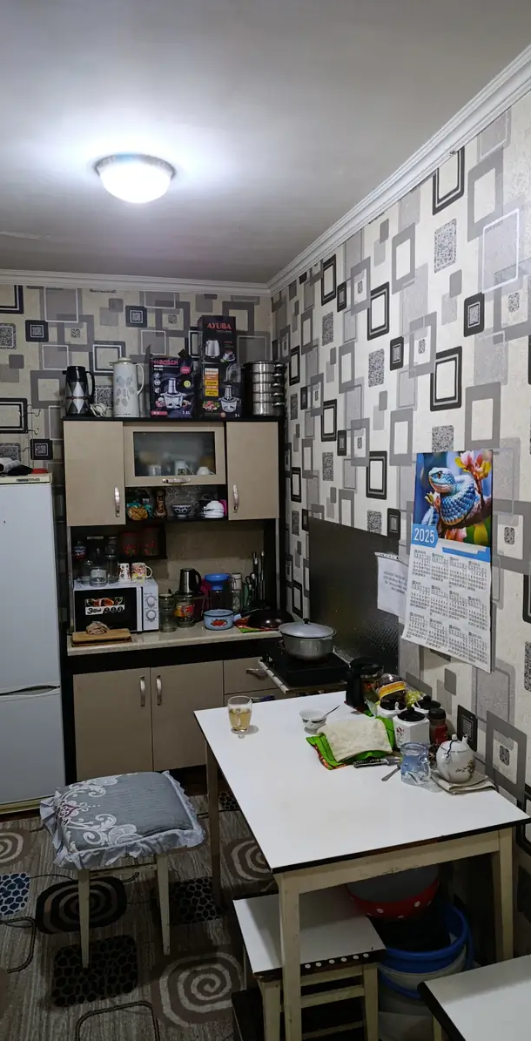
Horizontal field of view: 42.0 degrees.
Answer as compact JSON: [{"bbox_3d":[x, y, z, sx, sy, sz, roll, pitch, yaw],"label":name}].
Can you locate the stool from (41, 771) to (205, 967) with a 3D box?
[{"bbox_3d":[-0.503,1.262,2.509,0.496,0.518,0.425,-2,5,-15],"label":"stool"}]

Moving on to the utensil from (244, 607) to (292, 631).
[{"bbox_3d":[0.015,0.529,3.870,0.262,0.085,0.262,-1,5,0],"label":"utensil"}]

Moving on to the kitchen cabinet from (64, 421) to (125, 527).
[{"bbox_3d":[-0.927,-0.256,3.756,0.300,0.545,0.320,-2,5,-16],"label":"kitchen cabinet"}]

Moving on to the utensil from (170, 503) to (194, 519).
[{"bbox_3d":[-0.466,-0.053,3.898,0.123,0.068,0.123,-2,5,-16],"label":"utensil"}]

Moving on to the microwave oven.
[{"bbox_3d":[-0.834,0.470,3.866,0.442,0.251,0.324,-2,5,-15],"label":"microwave oven"}]

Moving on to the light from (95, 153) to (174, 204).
[{"bbox_3d":[-0.487,-1.234,2.556,0.295,0.113,0.295,-2,5,-15],"label":"light"}]

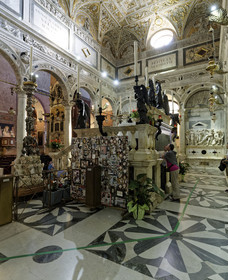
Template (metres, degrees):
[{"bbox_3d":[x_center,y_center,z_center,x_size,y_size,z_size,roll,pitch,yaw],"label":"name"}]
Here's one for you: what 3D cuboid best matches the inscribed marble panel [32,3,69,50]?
[{"bbox_3d":[-3.772,-6.930,10.093,0.100,1.419,2.609,-3,-5,32],"label":"inscribed marble panel"}]

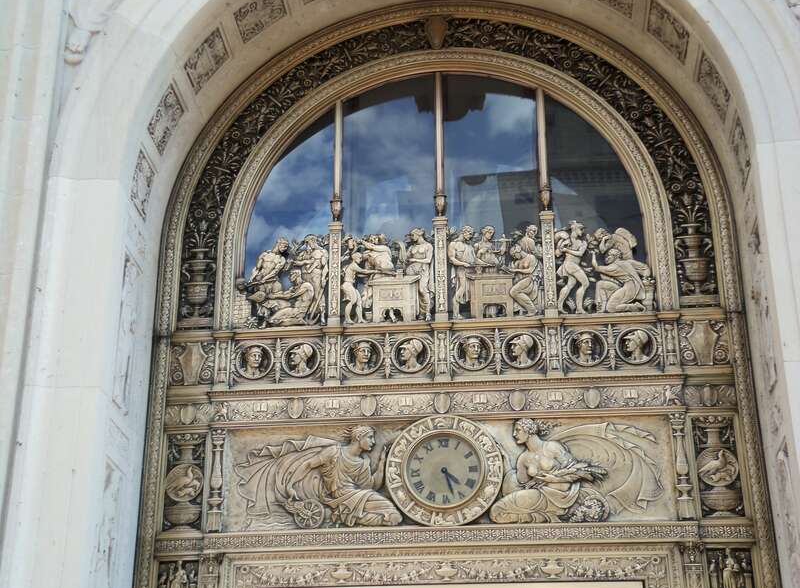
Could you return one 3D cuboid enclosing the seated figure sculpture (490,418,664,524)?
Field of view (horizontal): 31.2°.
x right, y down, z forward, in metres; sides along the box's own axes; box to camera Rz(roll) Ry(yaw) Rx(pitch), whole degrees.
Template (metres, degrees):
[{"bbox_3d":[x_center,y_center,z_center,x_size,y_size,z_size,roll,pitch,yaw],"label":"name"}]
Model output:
[{"bbox_3d":[1.310,1.324,10.753,1.295,0.783,0.180,-2,-26,5],"label":"seated figure sculpture"}]

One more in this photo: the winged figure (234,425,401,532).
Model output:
[{"bbox_3d":[-0.610,1.389,10.913,1.277,0.796,0.180,-2,-26,5],"label":"winged figure"}]

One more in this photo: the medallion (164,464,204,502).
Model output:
[{"bbox_3d":[-1.662,1.463,11.061,0.302,0.295,0.080,-2,-26,5],"label":"medallion"}]

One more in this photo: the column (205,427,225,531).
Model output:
[{"bbox_3d":[-1.596,1.604,12.389,0.180,0.950,0.150,-2,-28,4],"label":"column"}]

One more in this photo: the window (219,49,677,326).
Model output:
[{"bbox_3d":[0.365,-0.915,12.007,3.771,2.566,0.280,-2,-26,5],"label":"window"}]

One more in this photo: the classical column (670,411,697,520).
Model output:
[{"bbox_3d":[2.114,1.276,10.695,0.164,0.841,0.160,-2,-26,5],"label":"classical column"}]

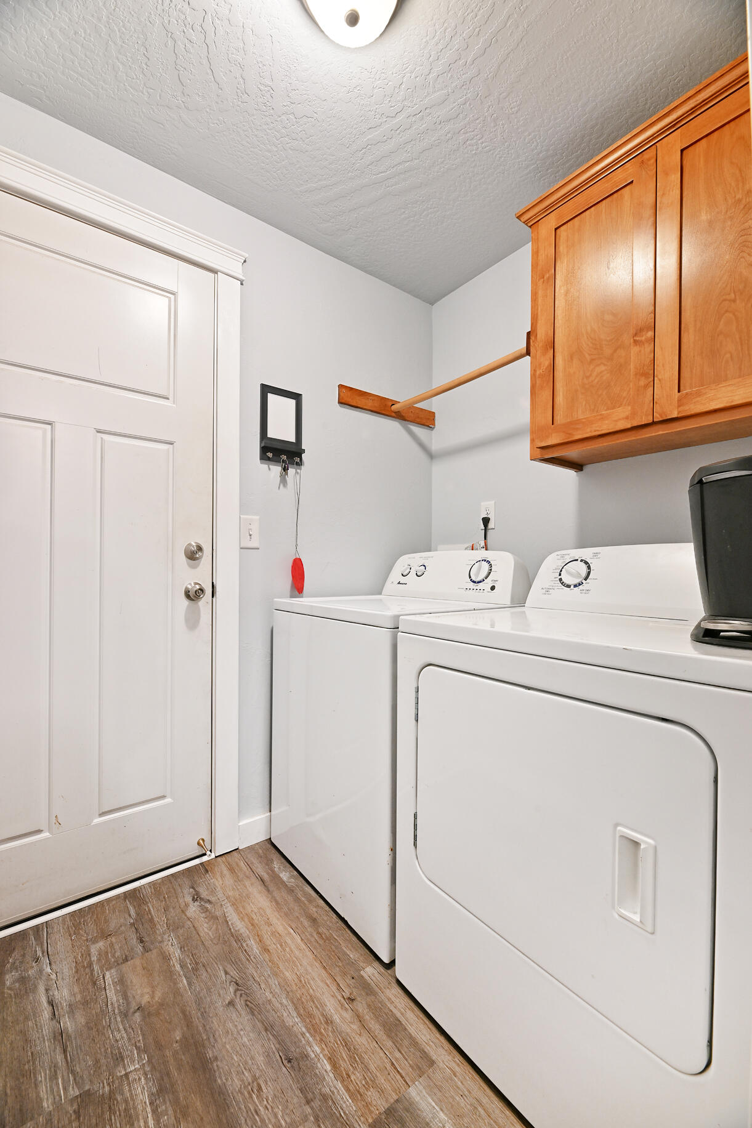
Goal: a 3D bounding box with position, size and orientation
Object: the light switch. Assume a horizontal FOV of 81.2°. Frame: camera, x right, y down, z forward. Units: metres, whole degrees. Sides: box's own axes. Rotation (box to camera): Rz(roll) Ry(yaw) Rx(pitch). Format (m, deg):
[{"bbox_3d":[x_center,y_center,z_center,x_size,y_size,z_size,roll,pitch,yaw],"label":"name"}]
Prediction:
[{"bbox_3d":[-0.456,-0.117,1.597,0.070,0.115,0.018,0,0,-37],"label":"light switch"}]

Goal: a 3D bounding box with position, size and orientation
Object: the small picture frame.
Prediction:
[{"bbox_3d":[-0.352,-0.522,1.660,0.166,0.281,0.040,0,0,-37],"label":"small picture frame"}]

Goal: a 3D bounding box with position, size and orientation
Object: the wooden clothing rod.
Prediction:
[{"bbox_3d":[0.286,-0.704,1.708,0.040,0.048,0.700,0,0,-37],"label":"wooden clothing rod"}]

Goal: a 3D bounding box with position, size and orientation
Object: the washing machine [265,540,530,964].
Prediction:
[{"bbox_3d":[0.094,0.490,1.573,0.670,1.089,0.683,0,0,-39],"label":"washing machine"}]

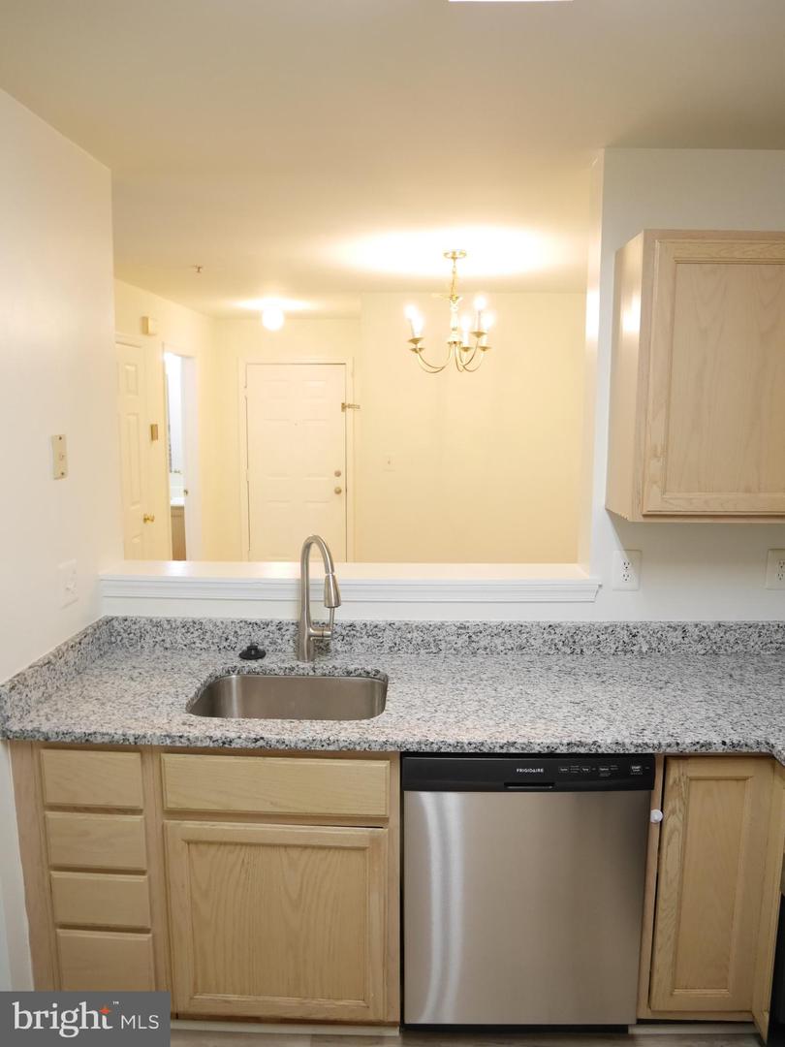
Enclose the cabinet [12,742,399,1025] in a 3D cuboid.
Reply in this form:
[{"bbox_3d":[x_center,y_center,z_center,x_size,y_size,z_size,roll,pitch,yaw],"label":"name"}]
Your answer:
[{"bbox_3d":[-0.455,0.877,2.133,0.975,0.775,0.600,0,9,2],"label":"cabinet"}]

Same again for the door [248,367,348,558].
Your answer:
[{"bbox_3d":[-0.823,-0.340,6.331,0.855,2.047,0.045,0,9,2],"label":"door"}]

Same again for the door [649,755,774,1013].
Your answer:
[{"bbox_3d":[0.779,0.891,1.778,0.253,0.680,0.020,0,9,2],"label":"door"}]

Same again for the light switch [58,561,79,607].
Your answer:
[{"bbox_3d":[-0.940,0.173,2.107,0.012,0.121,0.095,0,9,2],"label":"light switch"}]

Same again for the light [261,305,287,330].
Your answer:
[{"bbox_3d":[-0.880,-1.514,5.337,0.180,0.180,0.180,0,9,2],"label":"light"}]

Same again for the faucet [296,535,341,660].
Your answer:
[{"bbox_3d":[-0.199,0.236,2.161,0.115,0.415,0.255,-5,10,-27],"label":"faucet"}]

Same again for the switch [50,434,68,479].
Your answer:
[{"bbox_3d":[-0.943,-0.189,2.054,0.010,0.119,0.075,0,9,2],"label":"switch"}]

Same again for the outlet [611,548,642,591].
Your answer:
[{"bbox_3d":[0.739,0.148,2.287,0.080,0.125,0.009,0,9,2],"label":"outlet"}]

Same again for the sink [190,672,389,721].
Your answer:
[{"bbox_3d":[-0.285,0.587,2.040,0.550,0.200,0.400,0,9,2],"label":"sink"}]

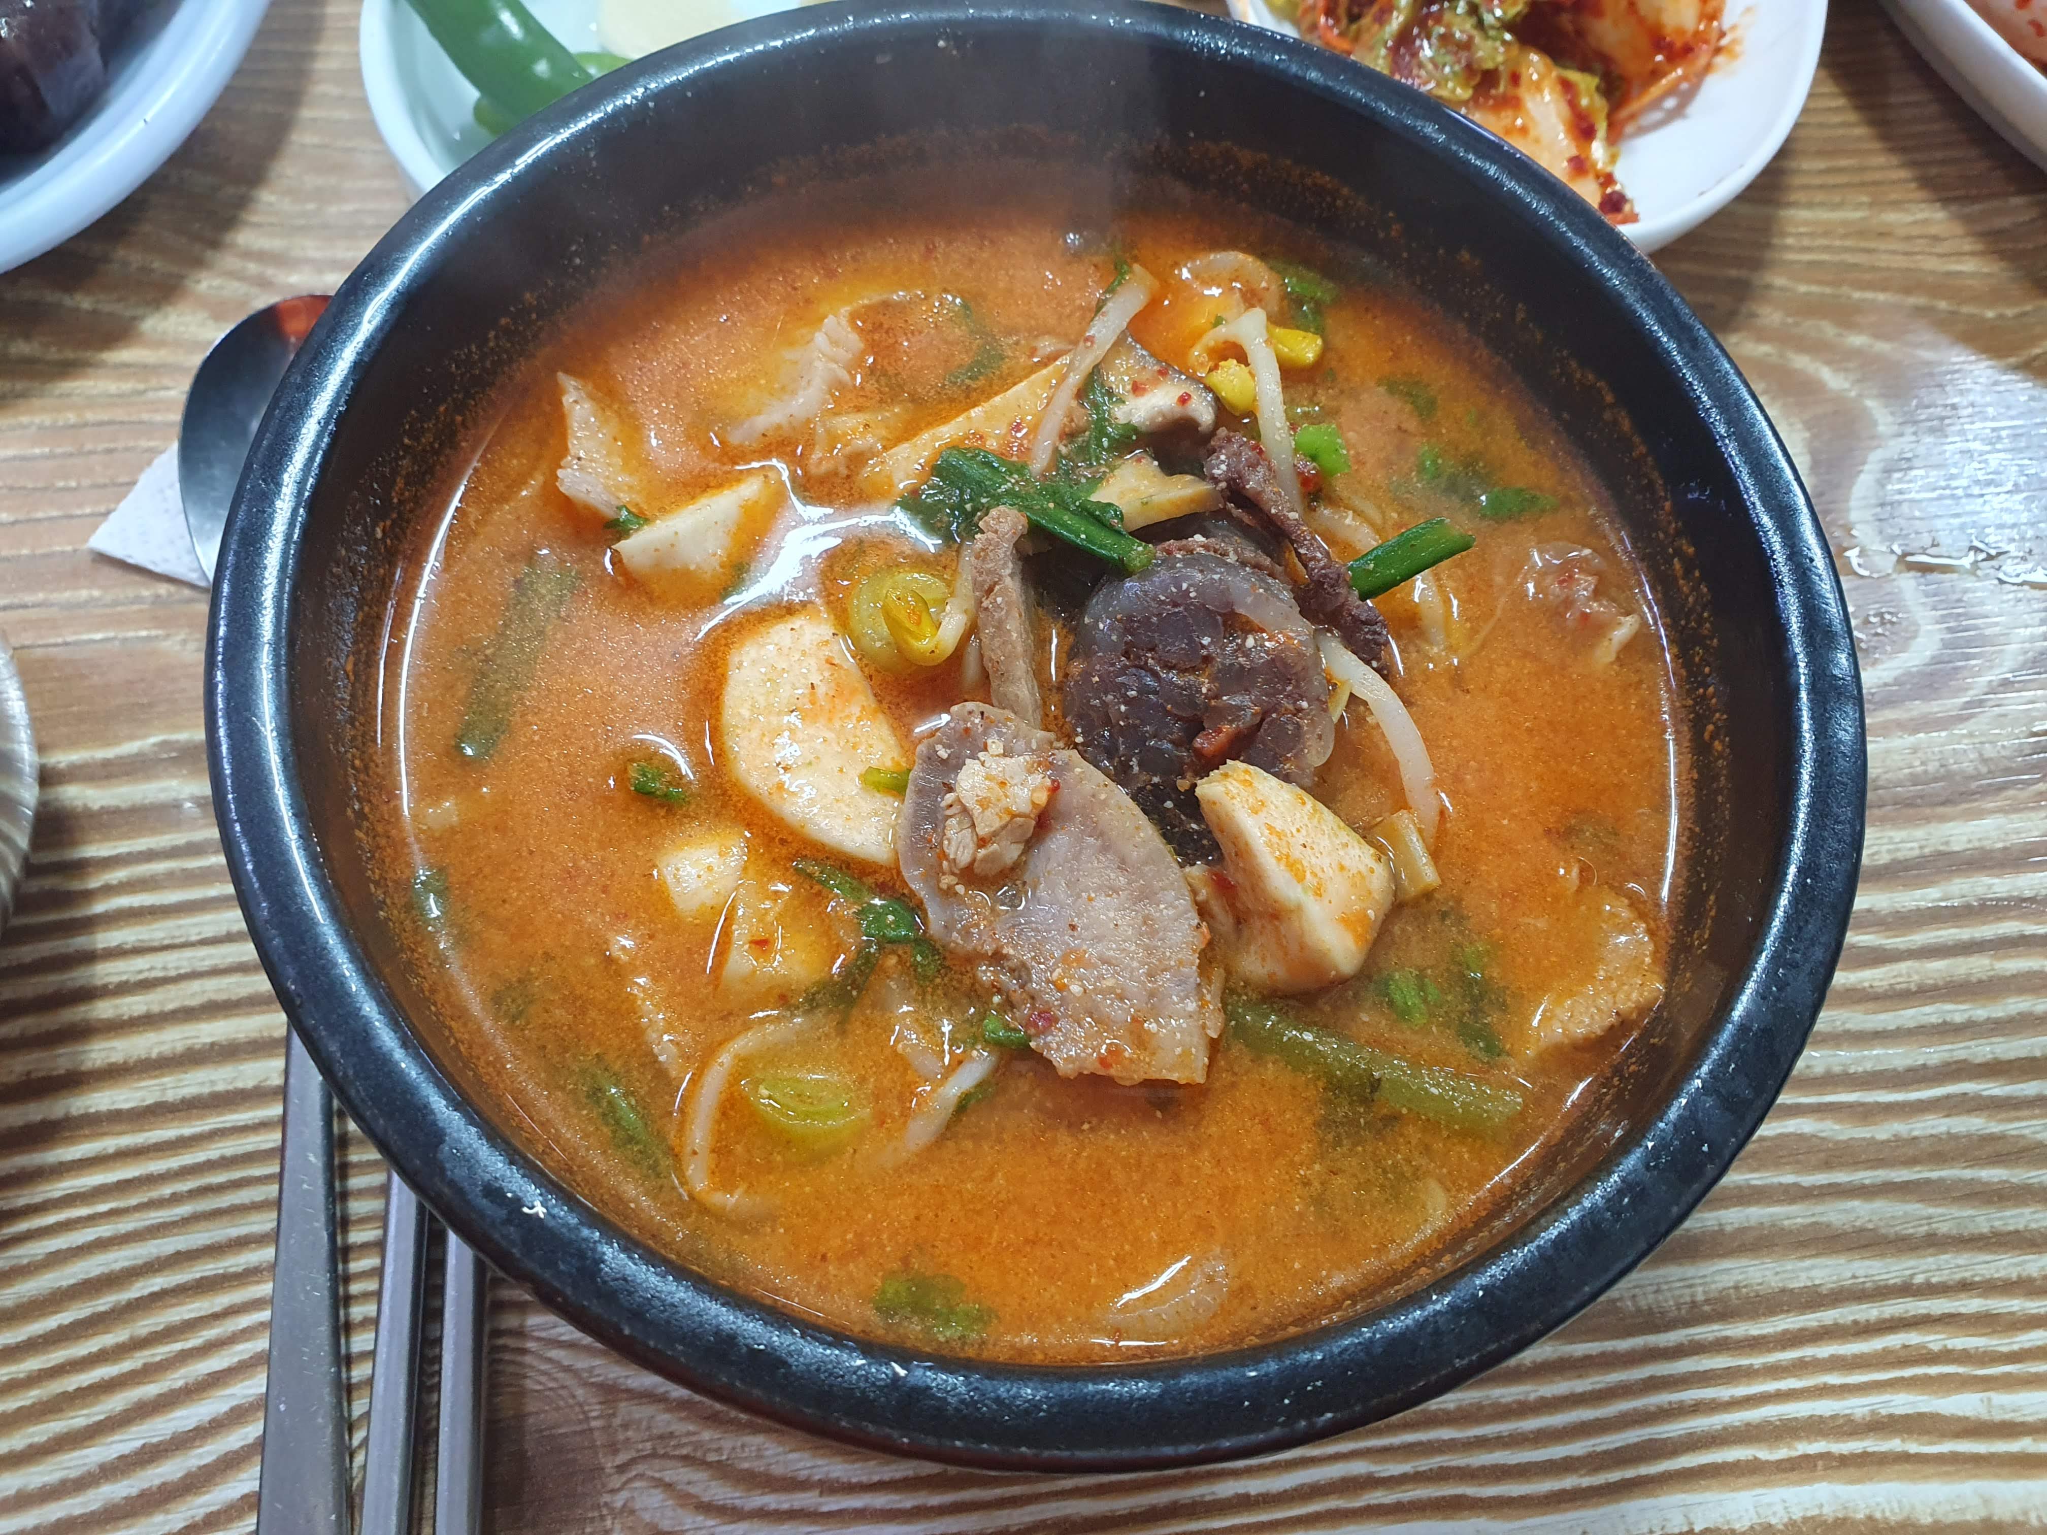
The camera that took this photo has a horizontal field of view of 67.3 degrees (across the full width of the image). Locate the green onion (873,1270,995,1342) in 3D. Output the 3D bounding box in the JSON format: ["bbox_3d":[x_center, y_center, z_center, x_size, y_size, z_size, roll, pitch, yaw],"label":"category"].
[{"bbox_3d":[-0.009,0.054,0.156,0.012,0.005,0.005,16,67,3],"label":"green onion"}]

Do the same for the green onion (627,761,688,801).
[{"bbox_3d":[-0.044,0.002,0.183,0.007,0.003,0.004,24,66,8],"label":"green onion"}]

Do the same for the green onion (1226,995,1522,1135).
[{"bbox_3d":[0.038,0.033,0.168,0.033,0.005,0.006,18,67,3],"label":"green onion"}]

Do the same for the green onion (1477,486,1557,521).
[{"bbox_3d":[0.066,-0.035,0.206,0.010,0.004,0.004,-4,66,-5],"label":"green onion"}]

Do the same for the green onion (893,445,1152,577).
[{"bbox_3d":[0.001,-0.030,0.187,0.029,0.009,0.011,24,67,6],"label":"green onion"}]

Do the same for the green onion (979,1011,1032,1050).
[{"bbox_3d":[-0.002,0.029,0.165,0.005,0.004,0.004,27,67,7],"label":"green onion"}]

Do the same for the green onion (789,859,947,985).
[{"bbox_3d":[-0.018,0.017,0.177,0.020,0.004,0.007,34,68,12],"label":"green onion"}]

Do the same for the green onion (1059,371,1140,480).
[{"bbox_3d":[0.010,-0.045,0.203,0.008,0.005,0.017,13,65,3],"label":"green onion"}]

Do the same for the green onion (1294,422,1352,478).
[{"bbox_3d":[0.039,-0.041,0.198,0.007,0.005,0.005,29,68,8],"label":"green onion"}]

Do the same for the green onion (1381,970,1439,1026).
[{"bbox_3d":[0.044,0.025,0.172,0.005,0.004,0.006,-22,70,-13],"label":"green onion"}]

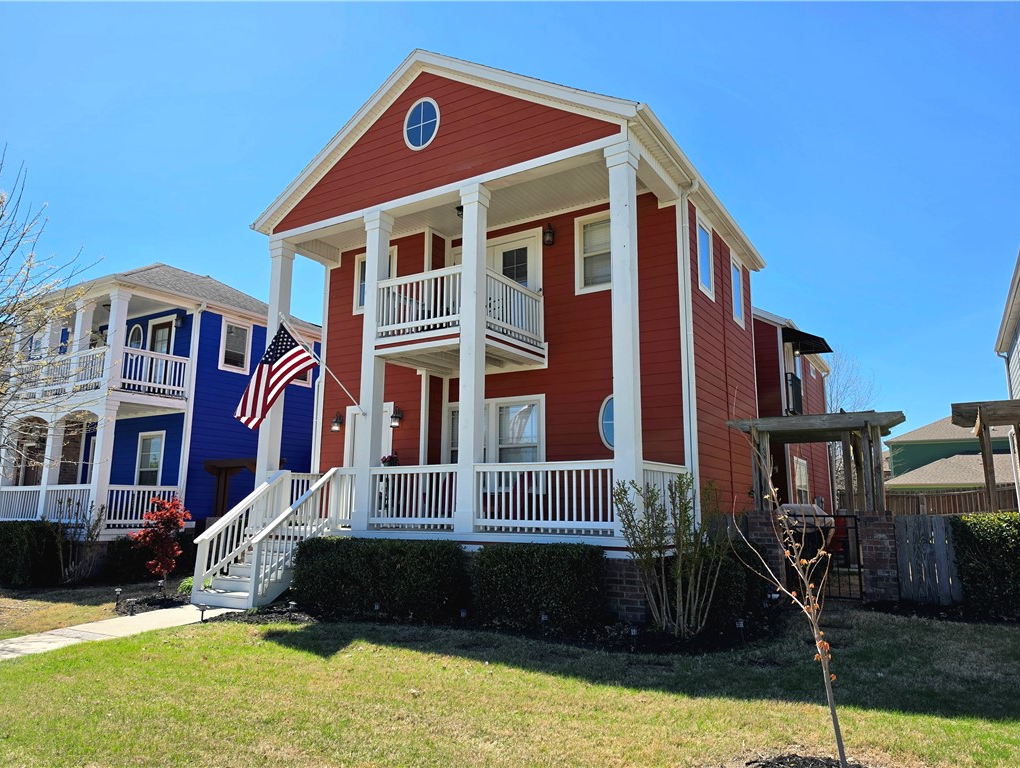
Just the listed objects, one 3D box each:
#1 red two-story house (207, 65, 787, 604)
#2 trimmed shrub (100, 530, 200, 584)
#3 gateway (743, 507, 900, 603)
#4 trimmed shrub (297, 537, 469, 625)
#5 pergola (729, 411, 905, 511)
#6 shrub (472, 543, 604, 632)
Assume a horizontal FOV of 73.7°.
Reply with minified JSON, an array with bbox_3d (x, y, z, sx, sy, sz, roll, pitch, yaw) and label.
[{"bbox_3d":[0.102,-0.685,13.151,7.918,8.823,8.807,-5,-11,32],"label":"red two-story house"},{"bbox_3d":[-7.844,3.760,14.988,0.687,0.945,1.899,-5,-11,32],"label":"trimmed shrub"},{"bbox_3d":[4.524,2.461,9.905,1.955,1.212,0.404,-5,-11,32],"label":"gateway"},{"bbox_3d":[-1.886,2.726,9.816,2.771,0.986,0.776,-5,-11,32],"label":"trimmed shrub"},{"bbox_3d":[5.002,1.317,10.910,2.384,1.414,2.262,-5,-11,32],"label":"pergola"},{"bbox_3d":[0.352,2.466,8.427,1.503,0.945,0.751,-5,-11,32],"label":"shrub"}]

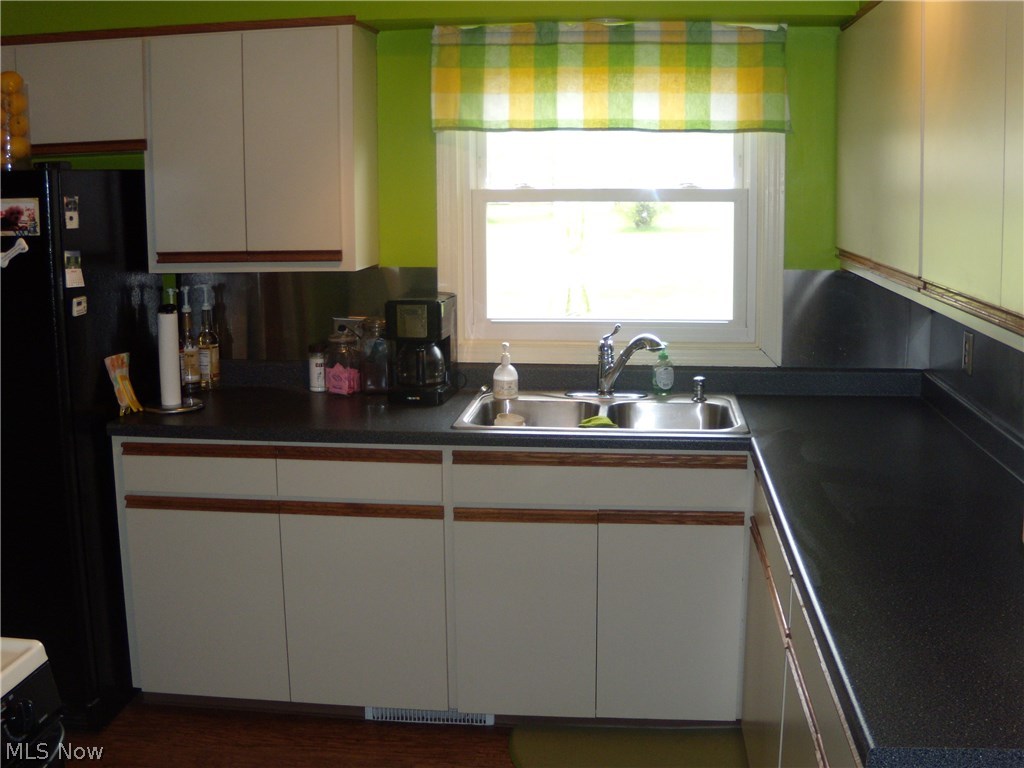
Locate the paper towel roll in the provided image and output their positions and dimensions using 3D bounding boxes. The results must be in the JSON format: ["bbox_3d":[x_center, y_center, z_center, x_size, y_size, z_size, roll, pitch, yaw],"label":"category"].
[{"bbox_3d":[-1.071,-0.082,3.338,0.075,0.303,0.075,0,11,0],"label":"paper towel roll"}]

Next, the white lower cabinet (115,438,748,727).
[{"bbox_3d":[-0.225,0.541,3.430,1.877,0.861,0.608,1,11,7],"label":"white lower cabinet"}]

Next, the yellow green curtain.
[{"bbox_3d":[0.298,-0.958,3.340,1.123,0.338,0.086,1,11,7],"label":"yellow green curtain"}]

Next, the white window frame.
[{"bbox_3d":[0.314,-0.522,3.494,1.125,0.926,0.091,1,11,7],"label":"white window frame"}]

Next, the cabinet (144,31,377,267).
[{"bbox_3d":[-0.790,-0.740,3.420,0.667,0.739,0.291,1,11,7],"label":"cabinet"}]

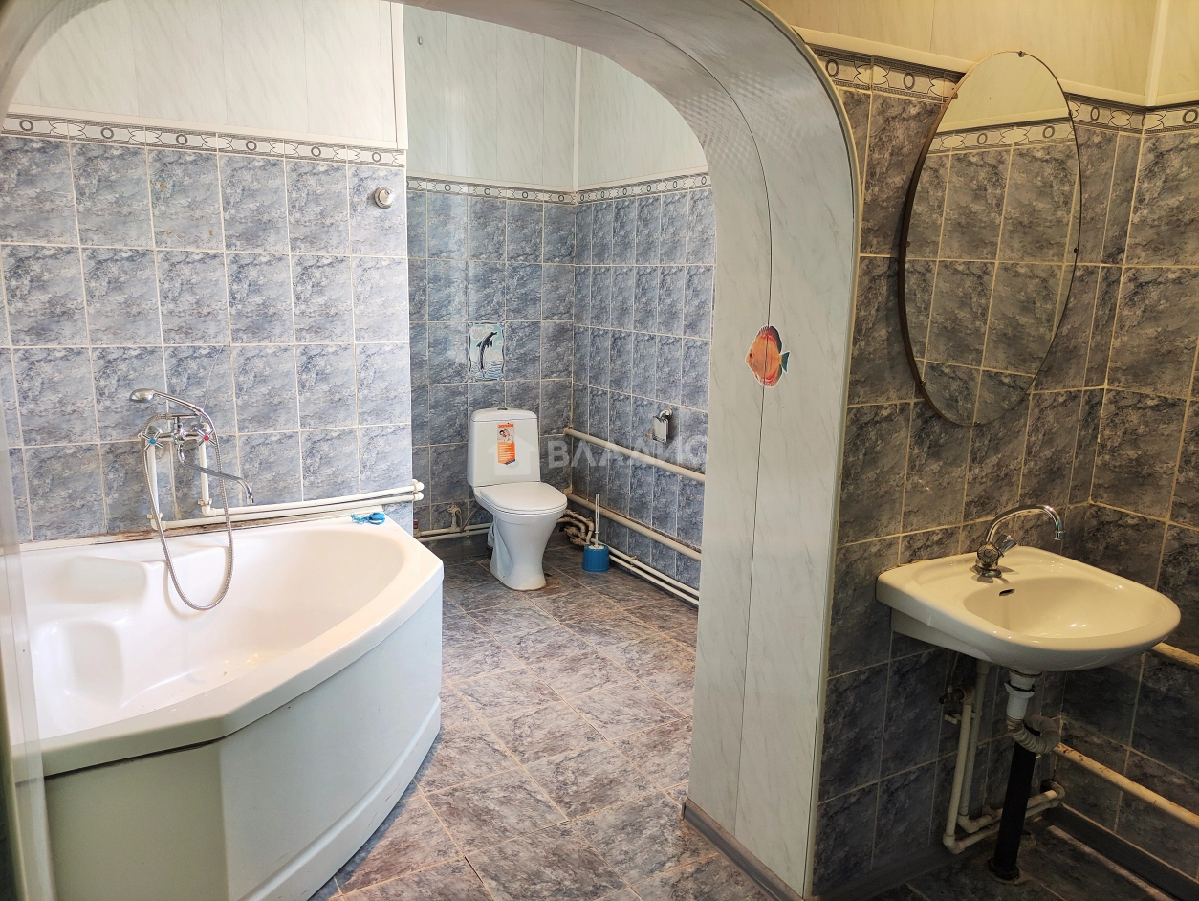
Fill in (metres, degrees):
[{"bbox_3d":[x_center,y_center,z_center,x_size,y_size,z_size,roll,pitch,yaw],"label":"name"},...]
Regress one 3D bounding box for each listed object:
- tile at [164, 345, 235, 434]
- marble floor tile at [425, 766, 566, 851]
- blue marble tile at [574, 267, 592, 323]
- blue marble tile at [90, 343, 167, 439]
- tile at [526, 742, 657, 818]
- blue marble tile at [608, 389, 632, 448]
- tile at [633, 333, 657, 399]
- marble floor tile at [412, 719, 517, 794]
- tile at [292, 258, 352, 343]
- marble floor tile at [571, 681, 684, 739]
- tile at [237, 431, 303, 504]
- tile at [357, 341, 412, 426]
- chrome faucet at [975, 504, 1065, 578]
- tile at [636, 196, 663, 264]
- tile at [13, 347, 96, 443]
[{"bbox_3d":[-1.322,-0.197,2.873,0.200,0.300,0.010,-5,13,-27],"label":"tile"},{"bbox_3d":[-0.284,0.985,2.379,0.300,0.010,0.300,-5,13,-30],"label":"marble floor tile"},{"bbox_3d":[-0.083,-0.797,4.469,0.010,0.300,0.178,-5,13,-30],"label":"blue marble tile"},{"bbox_3d":[-1.491,-0.178,2.757,0.200,0.300,0.010,-5,13,-28],"label":"blue marble tile"},{"bbox_3d":[-0.022,0.952,2.509,0.300,0.010,0.300,-5,13,-30],"label":"tile"},{"bbox_3d":[0.103,-0.136,4.266,0.010,0.300,0.200,-5,13,-30],"label":"blue marble tile"},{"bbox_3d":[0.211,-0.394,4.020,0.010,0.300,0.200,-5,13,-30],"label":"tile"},{"bbox_3d":[-0.431,0.923,2.614,0.300,0.010,0.300,-5,13,-30],"label":"marble floor tile"},{"bbox_3d":[-0.957,-0.523,3.001,0.200,0.300,0.010,-5,13,-27],"label":"tile"},{"bbox_3d":[0.086,0.874,2.910,0.300,0.010,0.300,-5,13,-30],"label":"marble floor tile"},{"bbox_3d":[-1.149,0.086,3.024,0.200,0.300,0.010,-5,13,-28],"label":"tile"},{"bbox_3d":[-0.783,-0.240,3.152,0.200,0.300,0.010,-5,13,-28],"label":"tile"},{"bbox_3d":[0.905,0.196,1.868,0.115,0.187,0.185,-6,14,-34],"label":"chrome faucet"},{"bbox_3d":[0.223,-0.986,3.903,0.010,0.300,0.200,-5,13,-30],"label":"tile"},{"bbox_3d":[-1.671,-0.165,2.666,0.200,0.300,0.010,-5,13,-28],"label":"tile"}]

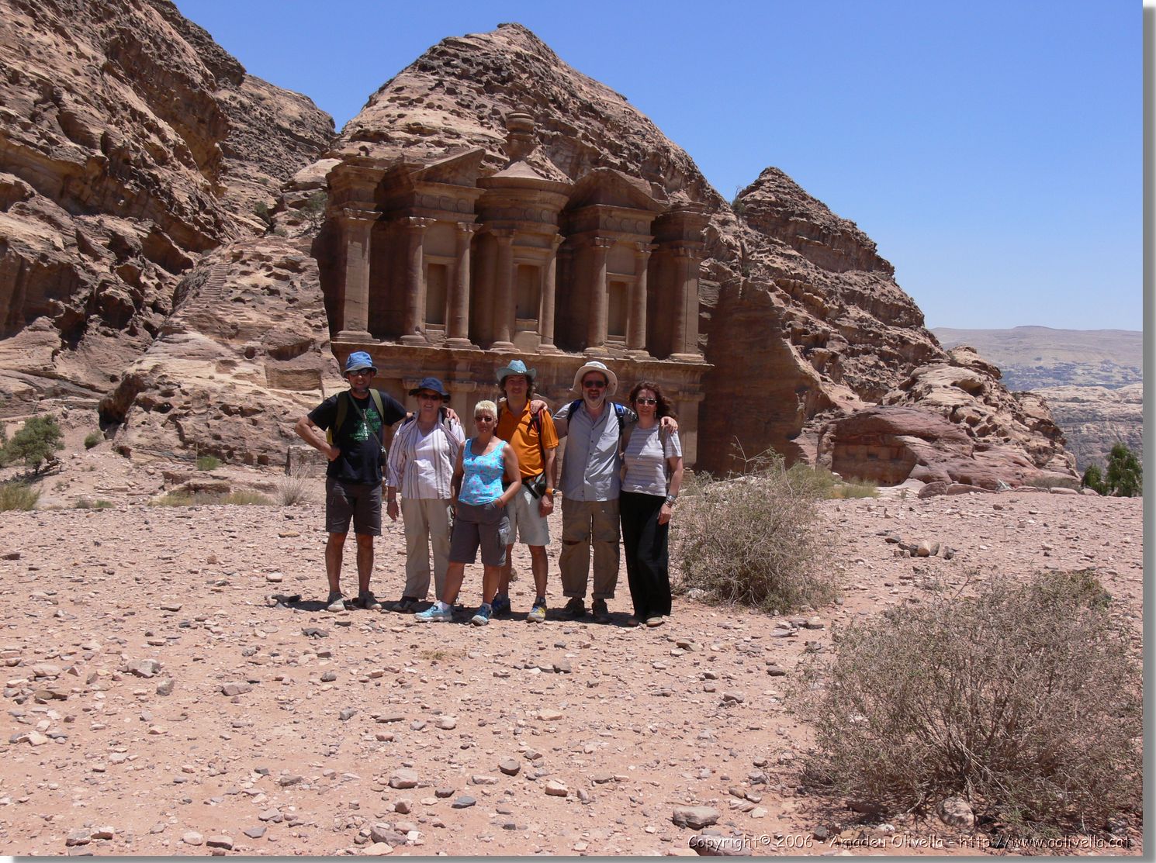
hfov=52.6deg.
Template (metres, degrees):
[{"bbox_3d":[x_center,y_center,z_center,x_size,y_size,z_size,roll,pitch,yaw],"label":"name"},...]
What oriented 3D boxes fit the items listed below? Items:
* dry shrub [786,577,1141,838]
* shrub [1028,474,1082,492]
[{"bbox_3d":[1.540,0.965,4.580,1.380,0.840,1.300,1,-1,0],"label":"dry shrub"},{"bbox_3d":[14.670,1.600,36.000,1.650,0.580,1.300,1,-1,0],"label":"shrub"}]

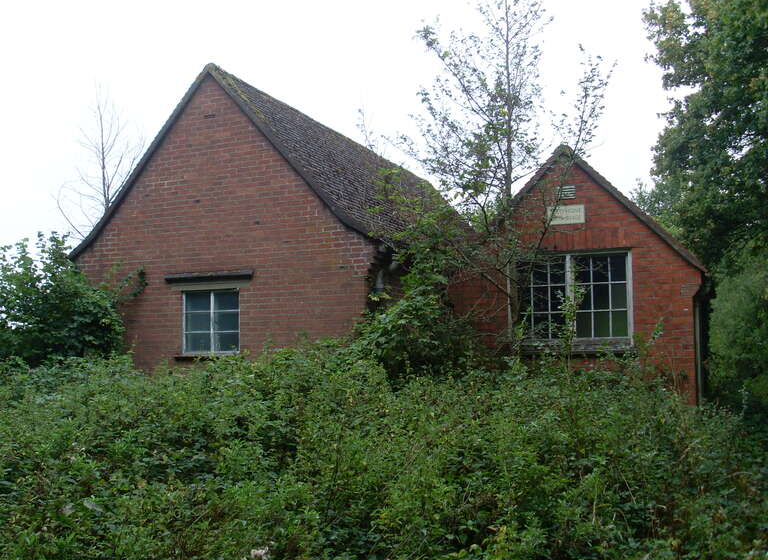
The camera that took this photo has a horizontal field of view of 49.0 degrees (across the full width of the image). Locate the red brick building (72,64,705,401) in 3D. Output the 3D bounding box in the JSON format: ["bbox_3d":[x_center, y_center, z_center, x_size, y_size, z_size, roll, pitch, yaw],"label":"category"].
[{"bbox_3d":[1.018,-0.326,14.909,9.312,5.142,8.379,-3,-6,25],"label":"red brick building"}]

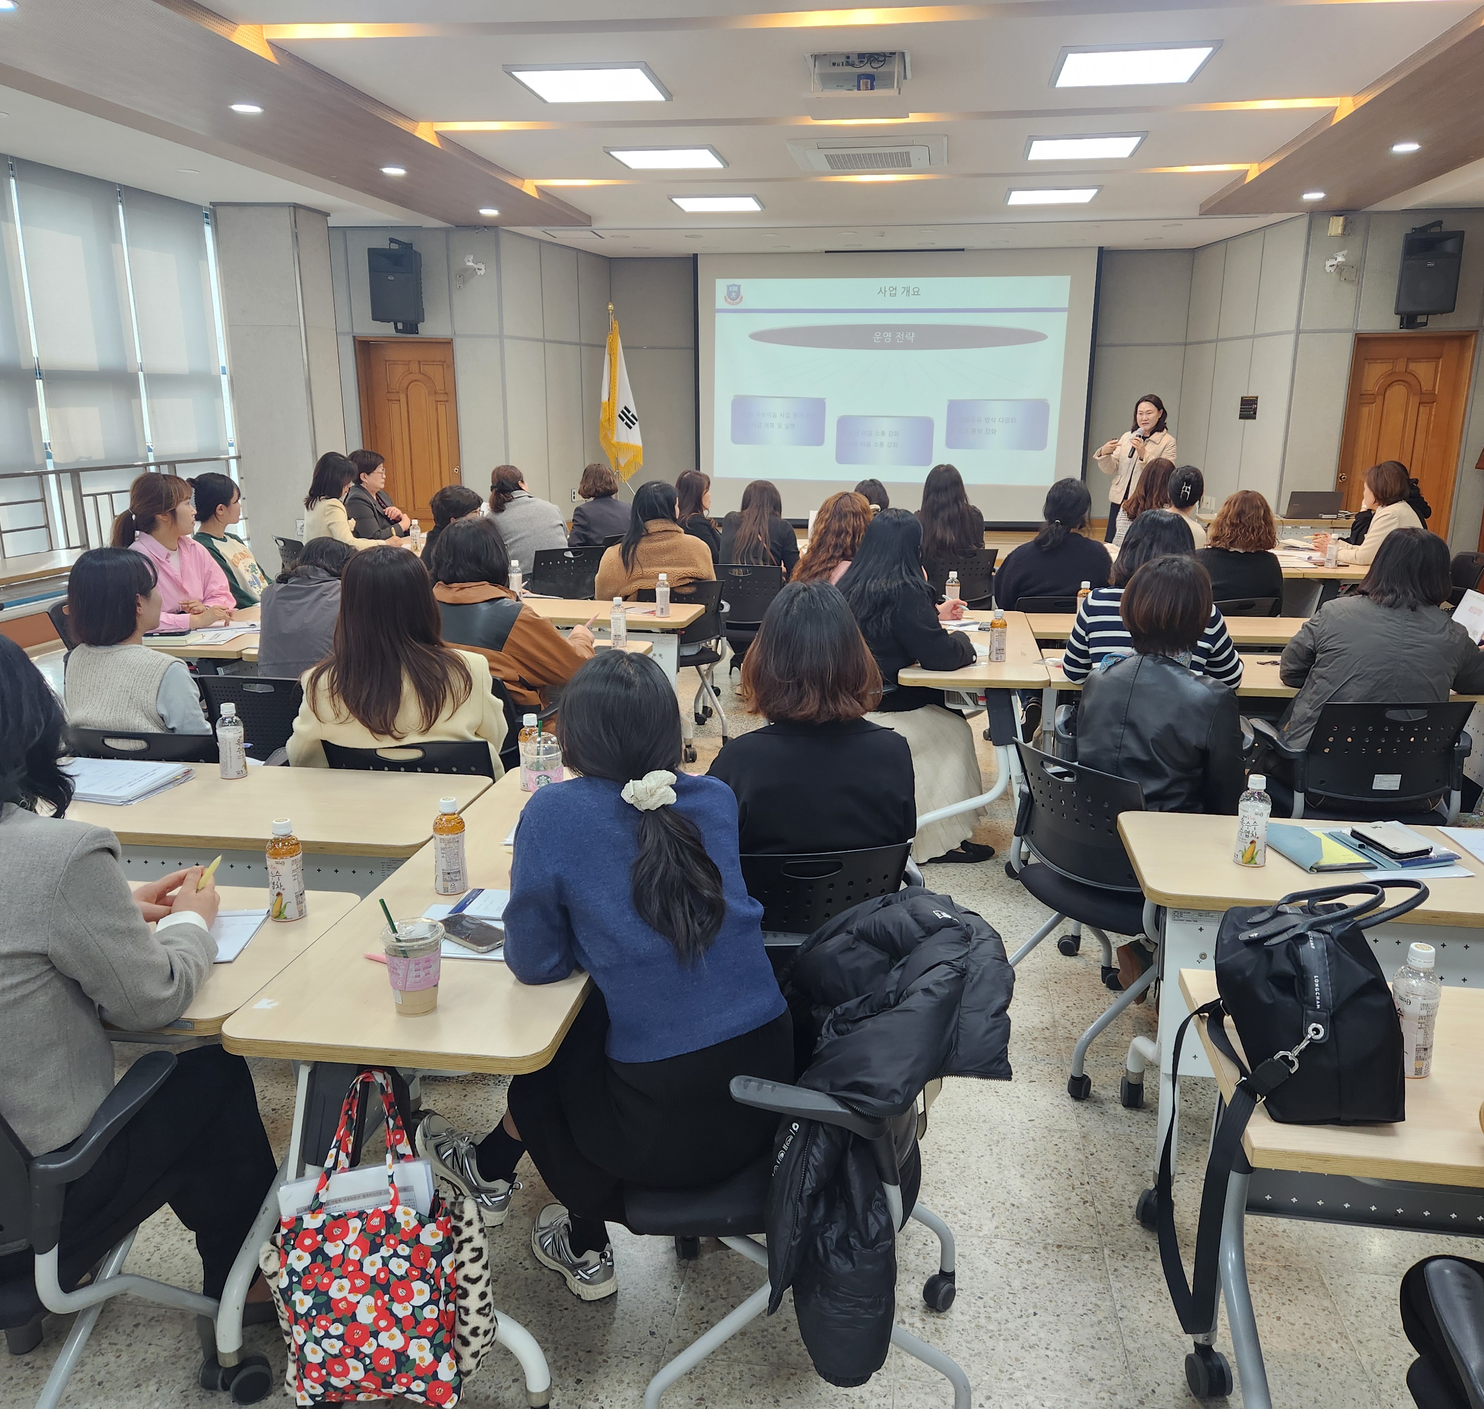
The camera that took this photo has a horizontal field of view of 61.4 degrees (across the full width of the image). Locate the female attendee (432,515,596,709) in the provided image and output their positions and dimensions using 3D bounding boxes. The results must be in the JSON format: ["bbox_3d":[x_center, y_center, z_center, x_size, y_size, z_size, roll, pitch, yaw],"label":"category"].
[{"bbox_3d":[-0.868,-0.060,4.526,0.540,1.260,0.760,4,14,15],"label":"female attendee"}]

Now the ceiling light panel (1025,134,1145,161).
[{"bbox_3d":[1.883,-3.074,6.878,0.610,0.050,0.610,2,14,8],"label":"ceiling light panel"}]

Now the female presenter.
[{"bbox_3d":[2.871,-1.391,9.115,0.520,1.670,0.400,9,17,34],"label":"female presenter"}]

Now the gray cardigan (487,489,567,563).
[{"bbox_3d":[-1.203,-0.945,7.115,0.470,0.600,0.420,0,15,1],"label":"gray cardigan"}]

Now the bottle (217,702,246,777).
[{"bbox_3d":[-1.260,0.093,3.068,0.066,0.172,0.066,2,14,8],"label":"bottle"}]

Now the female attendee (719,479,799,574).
[{"bbox_3d":[0.077,-0.531,6.365,0.470,1.230,0.750,2,14,8],"label":"female attendee"}]

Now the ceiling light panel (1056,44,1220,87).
[{"bbox_3d":[1.734,-2.860,5.568,0.640,0.060,0.650,2,14,8],"label":"ceiling light panel"}]

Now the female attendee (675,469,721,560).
[{"bbox_3d":[-0.222,-0.758,7.189,0.460,1.200,0.640,12,19,40],"label":"female attendee"}]

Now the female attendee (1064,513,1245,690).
[{"bbox_3d":[1.345,-0.004,4.213,0.540,1.290,0.760,2,14,9],"label":"female attendee"}]

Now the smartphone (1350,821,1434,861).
[{"bbox_3d":[1.335,0.280,2.565,0.084,0.012,0.162,-2,14,-7],"label":"smartphone"}]

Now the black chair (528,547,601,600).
[{"bbox_3d":[-1.011,-0.509,7.029,0.540,0.800,0.560,-6,16,-21],"label":"black chair"}]

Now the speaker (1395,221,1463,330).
[{"bbox_3d":[5.012,-3.126,9.092,0.430,0.690,0.430,7,16,25],"label":"speaker"}]

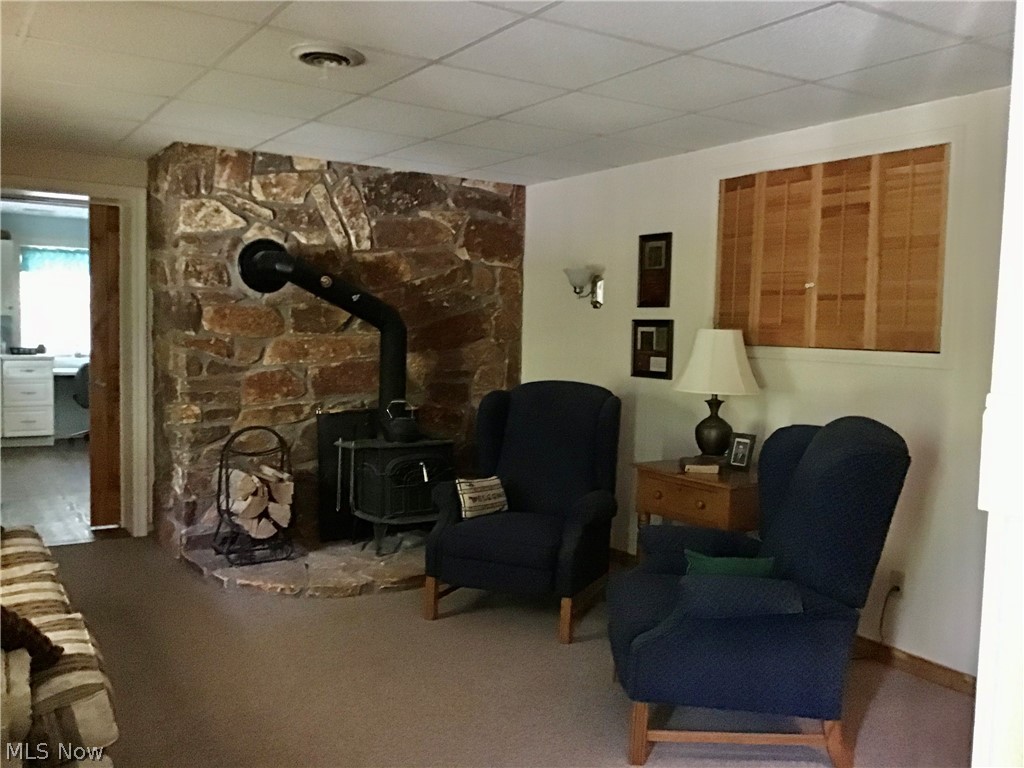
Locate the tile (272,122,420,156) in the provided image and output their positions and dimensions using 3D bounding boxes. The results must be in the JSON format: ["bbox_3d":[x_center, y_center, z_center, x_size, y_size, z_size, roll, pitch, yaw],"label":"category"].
[{"bbox_3d":[-0.839,-1.249,4.662,0.605,0.020,0.605,-1,4,-33],"label":"tile"}]

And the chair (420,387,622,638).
[{"bbox_3d":[0.089,0.534,4.349,0.750,1.075,0.790,3,4,22],"label":"chair"}]

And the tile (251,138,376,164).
[{"bbox_3d":[-1.103,-1.283,5.071,0.605,0.020,0.361,-1,4,-33],"label":"tile"}]

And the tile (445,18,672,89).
[{"bbox_3d":[0.149,-1.117,3.103,0.598,0.025,0.595,-1,4,-32],"label":"tile"}]

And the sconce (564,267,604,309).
[{"bbox_3d":[0.411,-0.549,5.272,0.220,0.225,0.160,-1,4,-33],"label":"sconce"}]

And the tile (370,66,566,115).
[{"bbox_3d":[-0.174,-1.155,3.613,0.600,0.020,0.597,-1,4,-33],"label":"tile"}]

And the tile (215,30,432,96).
[{"bbox_3d":[-0.695,-1.158,3.308,0.605,0.020,0.605,-1,4,-33],"label":"tile"}]

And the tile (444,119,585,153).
[{"bbox_3d":[0.014,-1.202,4.450,0.600,0.020,0.597,-1,4,-33],"label":"tile"}]

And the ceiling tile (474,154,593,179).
[{"bbox_3d":[0.190,-1.256,5.284,0.573,0.025,0.595,-1,4,-32],"label":"ceiling tile"}]

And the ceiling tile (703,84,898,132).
[{"bbox_3d":[1.165,-1.125,3.754,0.567,0.020,0.597,-1,4,-33],"label":"ceiling tile"}]

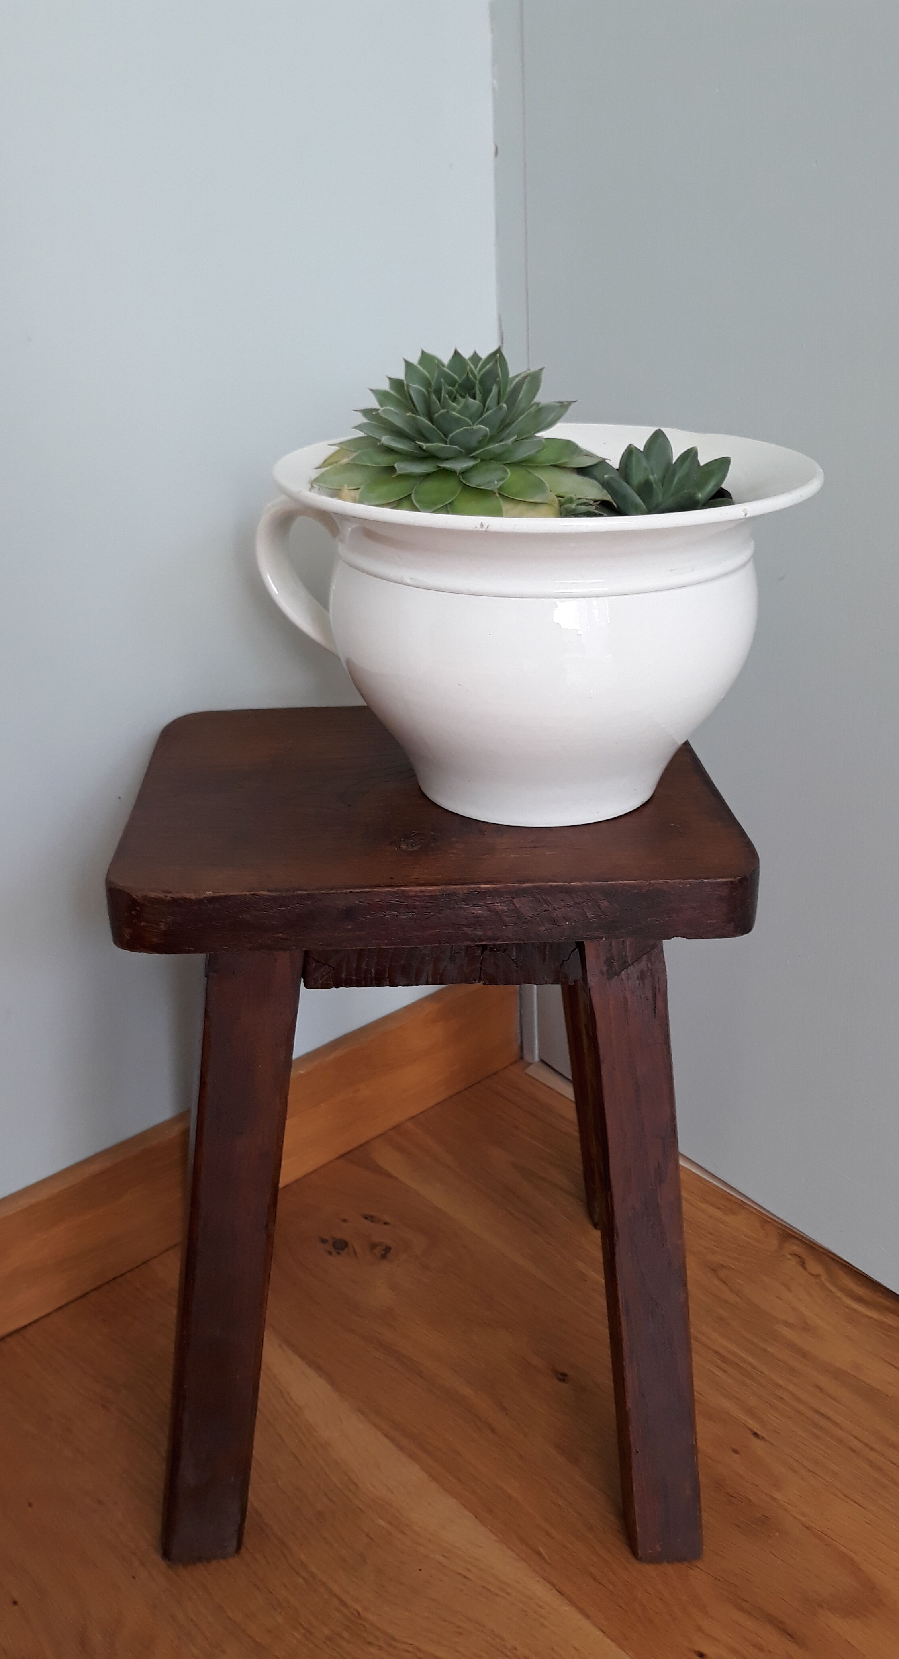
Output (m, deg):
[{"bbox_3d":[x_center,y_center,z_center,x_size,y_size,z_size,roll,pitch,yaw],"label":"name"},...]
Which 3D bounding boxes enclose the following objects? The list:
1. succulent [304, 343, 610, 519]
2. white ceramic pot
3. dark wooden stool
[{"bbox_3d":[0.003,-0.163,0.543,0.133,0.071,0.125,-1,26,0],"label":"succulent"},{"bbox_3d":[0.038,-0.094,0.608,0.252,0.149,0.240,-1,26,0],"label":"white ceramic pot"},{"bbox_3d":[-0.009,0.151,0.717,0.289,0.387,0.265,-2,26,-2],"label":"dark wooden stool"}]

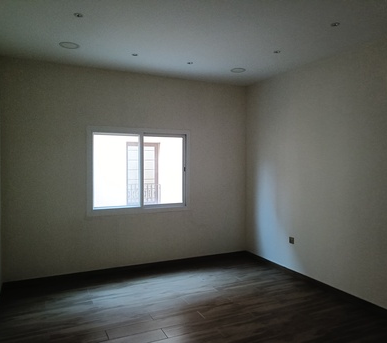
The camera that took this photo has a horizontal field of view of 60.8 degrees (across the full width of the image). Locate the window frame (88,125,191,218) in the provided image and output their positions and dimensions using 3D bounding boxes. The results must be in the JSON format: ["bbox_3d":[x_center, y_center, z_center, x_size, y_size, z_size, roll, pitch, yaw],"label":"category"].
[{"bbox_3d":[-0.783,-0.009,5.014,1.600,1.285,0.100,0,2,-26],"label":"window frame"}]

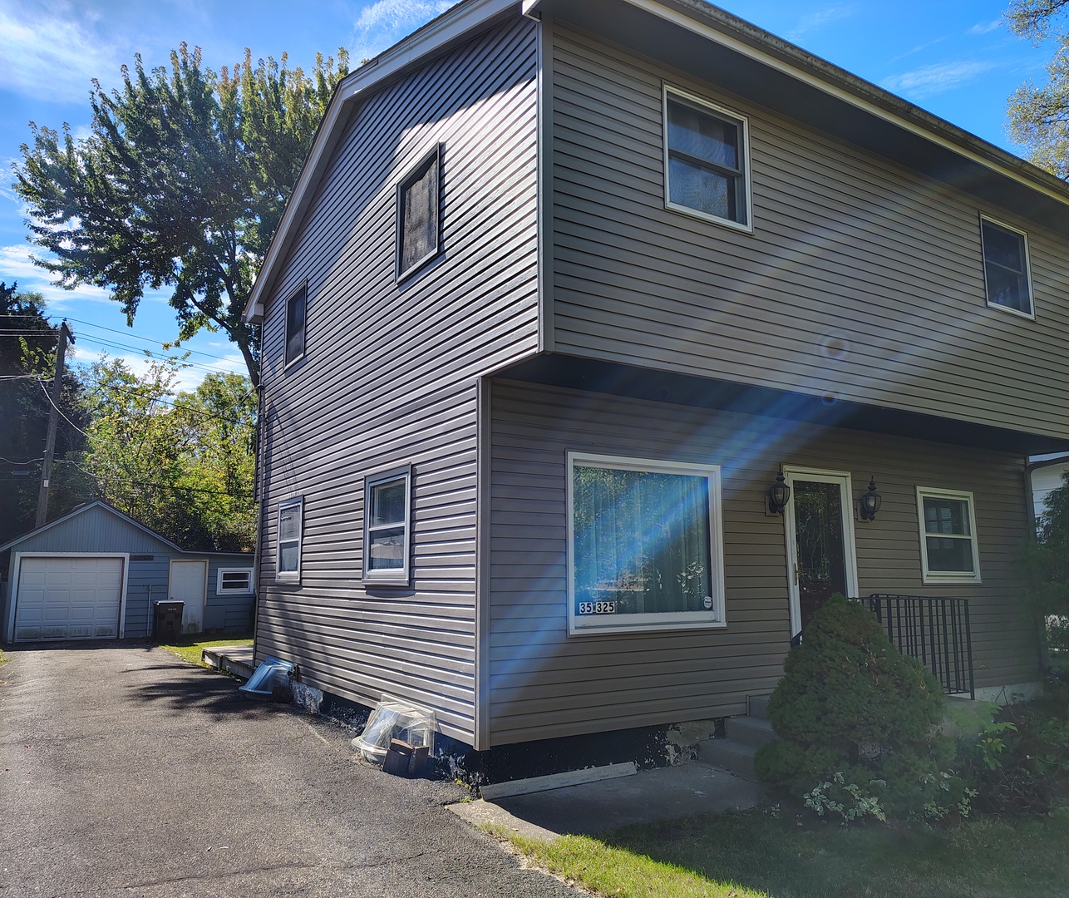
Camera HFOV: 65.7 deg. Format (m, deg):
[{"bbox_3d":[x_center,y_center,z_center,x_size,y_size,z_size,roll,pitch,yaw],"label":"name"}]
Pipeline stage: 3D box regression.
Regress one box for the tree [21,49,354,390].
[{"bbox_3d":[-8.865,-3.404,25.334,12.400,17.700,12.000,6,-10,-31],"label":"tree"}]

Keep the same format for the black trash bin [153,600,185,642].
[{"bbox_3d":[-9.378,4.384,21.243,0.720,1.090,0.800,6,-10,-31],"label":"black trash bin"}]

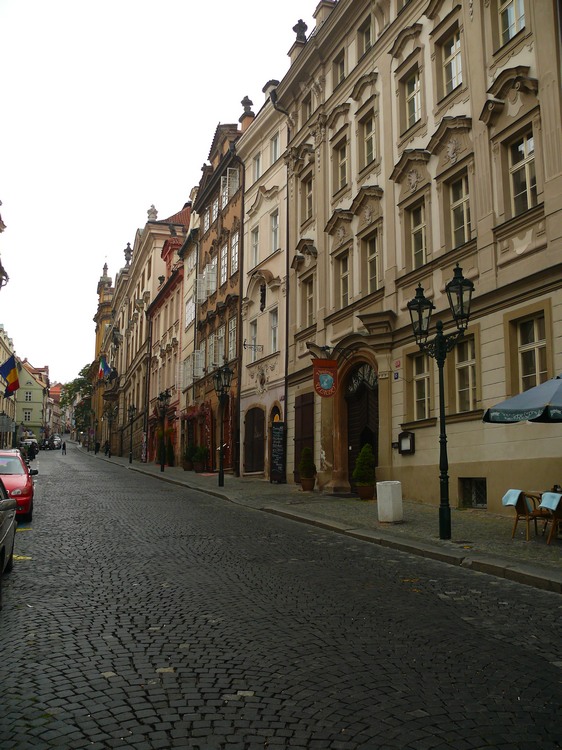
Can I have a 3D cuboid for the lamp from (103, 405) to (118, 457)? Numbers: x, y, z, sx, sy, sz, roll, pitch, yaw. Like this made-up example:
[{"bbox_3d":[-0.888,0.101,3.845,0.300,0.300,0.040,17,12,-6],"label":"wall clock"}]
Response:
[{"bbox_3d":[-18.011,5.989,80.422,1.500,5.500,0.800,3,-9,-20],"label":"lamp"}]

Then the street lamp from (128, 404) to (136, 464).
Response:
[{"bbox_3d":[-12.199,4.912,62.184,0.500,4.700,1.700,3,-10,-17],"label":"street lamp"}]

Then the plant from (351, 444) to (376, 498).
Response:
[{"bbox_3d":[2.480,2.860,22.536,0.660,1.660,0.660,0,-9,0],"label":"plant"}]

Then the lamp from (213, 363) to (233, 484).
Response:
[{"bbox_3d":[-2.354,2.046,30.779,0.550,4.950,1.850,3,-9,-20],"label":"lamp"}]

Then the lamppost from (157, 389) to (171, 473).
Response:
[{"bbox_3d":[-6.817,3.286,44.184,0.500,4.700,1.700,3,-10,-17],"label":"lamppost"}]

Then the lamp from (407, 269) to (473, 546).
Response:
[{"bbox_3d":[2.844,0.495,13.435,0.500,4.720,1.720,3,-10,-17],"label":"lamp"}]

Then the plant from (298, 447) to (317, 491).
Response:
[{"bbox_3d":[0.982,3.473,28.100,0.650,1.600,0.650,0,-9,0],"label":"plant"}]

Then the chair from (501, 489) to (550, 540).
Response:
[{"bbox_3d":[4.267,2.425,13.150,0.600,0.850,0.560,6,-11,-29],"label":"chair"}]

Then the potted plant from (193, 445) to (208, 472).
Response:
[{"bbox_3d":[-4.703,4.902,44.400,0.920,1.650,0.920,3,-9,-20],"label":"potted plant"}]

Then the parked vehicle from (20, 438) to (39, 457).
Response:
[{"bbox_3d":[-25.545,7.394,77.000,1.750,1.550,4.200,3,-10,-17],"label":"parked vehicle"}]

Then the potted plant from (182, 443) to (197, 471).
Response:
[{"bbox_3d":[-5.625,5.028,46.600,0.880,1.700,0.880,3,-9,-20],"label":"potted plant"}]

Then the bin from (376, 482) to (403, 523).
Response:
[{"bbox_3d":[2.292,2.669,15.966,0.500,0.810,0.520,3,-10,-17],"label":"bin"}]

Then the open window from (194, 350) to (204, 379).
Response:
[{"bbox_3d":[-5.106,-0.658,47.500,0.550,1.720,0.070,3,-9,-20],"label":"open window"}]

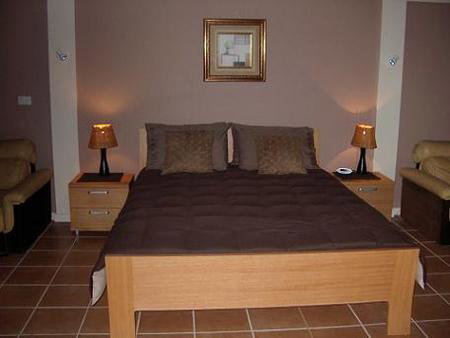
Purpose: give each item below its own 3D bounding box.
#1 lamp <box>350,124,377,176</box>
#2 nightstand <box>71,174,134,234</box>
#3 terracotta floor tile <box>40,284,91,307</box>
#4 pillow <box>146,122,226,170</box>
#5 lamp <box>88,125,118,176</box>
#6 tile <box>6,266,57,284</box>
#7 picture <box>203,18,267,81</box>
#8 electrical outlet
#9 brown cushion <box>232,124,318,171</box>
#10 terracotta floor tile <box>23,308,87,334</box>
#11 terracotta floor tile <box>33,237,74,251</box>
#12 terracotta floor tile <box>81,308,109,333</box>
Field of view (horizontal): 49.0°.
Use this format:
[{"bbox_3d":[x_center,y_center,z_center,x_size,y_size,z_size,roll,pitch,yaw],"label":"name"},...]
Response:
[{"bbox_3d":[1.286,-0.181,4.579,0.250,0.470,0.250,0,12,-5],"label":"lamp"},{"bbox_3d":[-1.084,0.319,4.446,0.515,0.487,0.450,0,12,-5],"label":"nightstand"},{"bbox_3d":[-0.996,0.807,3.131,0.320,0.010,0.320,0,12,-5],"label":"terracotta floor tile"},{"bbox_3d":[-0.331,-0.190,4.380,0.720,0.450,0.170,0,-5,-5],"label":"pillow"},{"bbox_3d":[-1.097,-0.171,4.487,0.262,0.463,0.262,0,12,-5],"label":"lamp"},{"bbox_3d":[-1.332,0.740,3.421,0.320,0.010,0.320,0,12,-5],"label":"tile"},{"bbox_3d":[0.093,-1.059,4.417,0.572,0.572,0.035,0,12,-5],"label":"picture"},{"bbox_3d":[-1.833,-0.624,4.532,0.120,0.080,0.012,0,12,-5],"label":"electrical outlet"},{"bbox_3d":[0.449,-0.185,4.440,0.720,0.450,0.170,0,-5,-5],"label":"brown cushion"},{"bbox_3d":[-0.979,0.884,2.865,0.325,0.010,0.325,0,12,-5],"label":"terracotta floor tile"},{"bbox_3d":[-1.415,0.629,4.126,0.325,0.010,0.325,0,12,-5],"label":"terracotta floor tile"},{"bbox_3d":[-0.664,0.889,2.891,0.325,0.010,0.325,0,12,-5],"label":"terracotta floor tile"}]

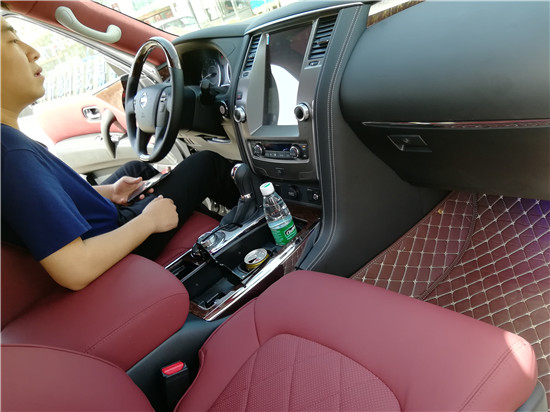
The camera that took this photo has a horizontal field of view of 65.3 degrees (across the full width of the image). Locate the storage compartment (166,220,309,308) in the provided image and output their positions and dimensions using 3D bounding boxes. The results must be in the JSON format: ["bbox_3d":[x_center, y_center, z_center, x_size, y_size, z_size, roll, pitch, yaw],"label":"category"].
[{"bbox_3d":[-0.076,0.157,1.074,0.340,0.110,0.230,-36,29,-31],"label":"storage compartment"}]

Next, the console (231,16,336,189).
[{"bbox_3d":[0.028,-0.263,1.112,0.107,0.410,0.315,-7,11,-40],"label":"console"}]

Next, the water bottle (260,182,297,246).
[{"bbox_3d":[0.018,0.046,1.084,0.064,0.225,0.064,-36,29,-31],"label":"water bottle"}]

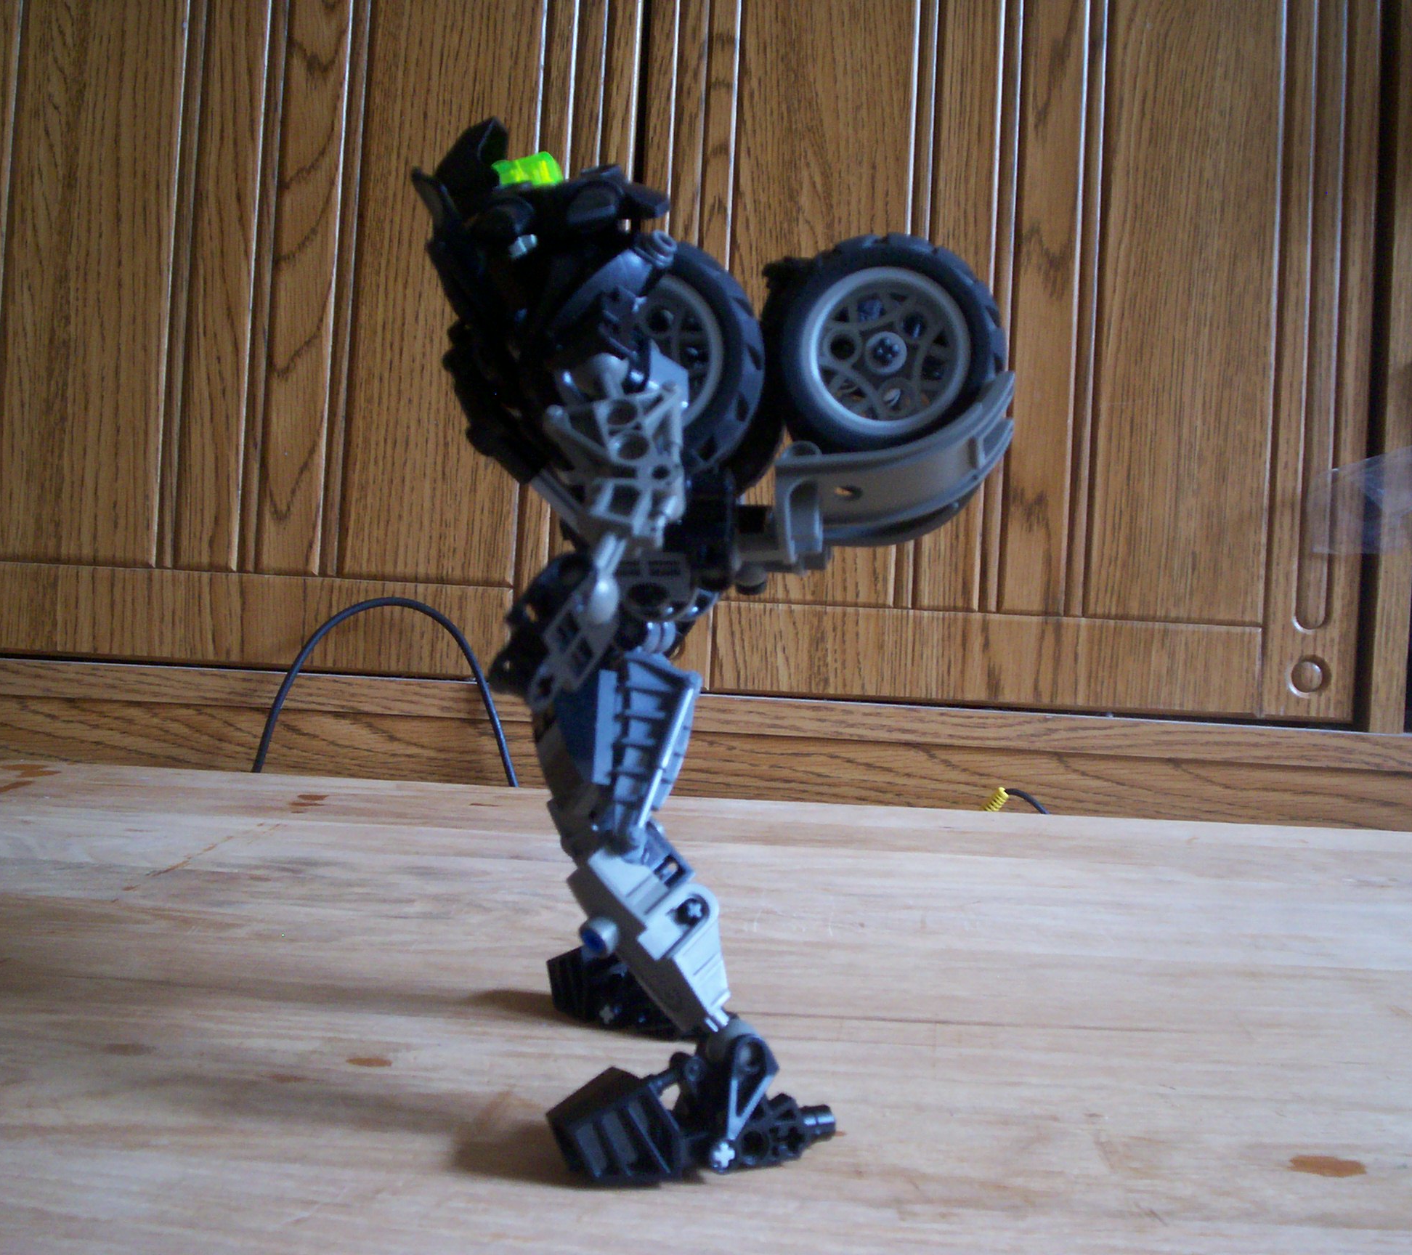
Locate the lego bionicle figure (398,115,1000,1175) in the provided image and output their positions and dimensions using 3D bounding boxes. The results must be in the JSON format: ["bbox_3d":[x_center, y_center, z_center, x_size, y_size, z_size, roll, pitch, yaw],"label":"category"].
[{"bbox_3d":[-0.005,-0.004,0.390,0.130,0.212,0.140,3,2,-8],"label":"lego bionicle figure"}]

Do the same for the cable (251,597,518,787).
[{"bbox_3d":[-0.162,0.034,0.890,0.137,0.100,0.025,3,2,0],"label":"cable"}]

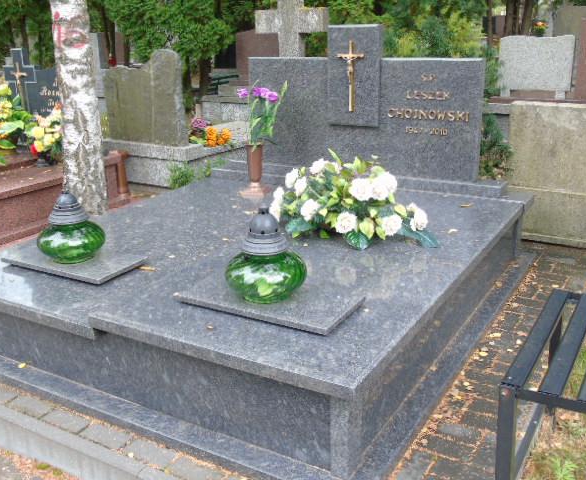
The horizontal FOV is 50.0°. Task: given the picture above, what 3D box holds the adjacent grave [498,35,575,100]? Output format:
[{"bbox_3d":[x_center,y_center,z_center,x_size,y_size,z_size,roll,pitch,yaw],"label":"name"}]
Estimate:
[{"bbox_3d":[2.371,-1.681,6.119,0.669,0.580,0.120,9,21,29],"label":"adjacent grave"}]

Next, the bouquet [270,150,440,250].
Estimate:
[{"bbox_3d":[0.340,-0.217,3.184,0.780,0.330,0.520,5,19,20],"label":"bouquet"}]

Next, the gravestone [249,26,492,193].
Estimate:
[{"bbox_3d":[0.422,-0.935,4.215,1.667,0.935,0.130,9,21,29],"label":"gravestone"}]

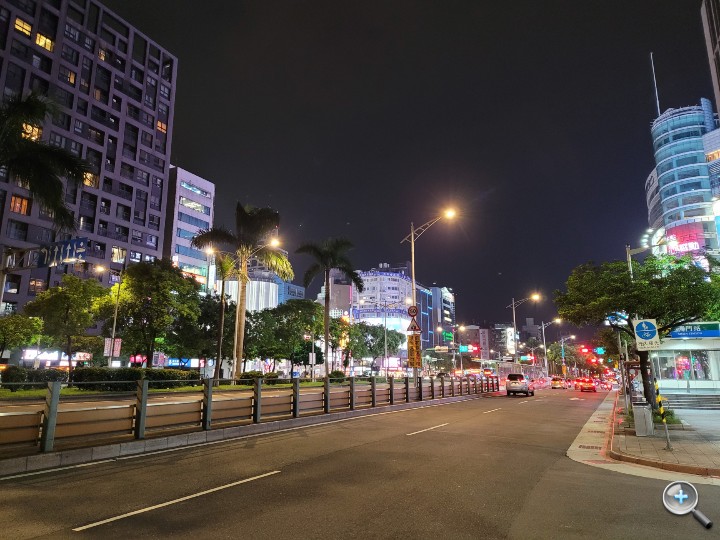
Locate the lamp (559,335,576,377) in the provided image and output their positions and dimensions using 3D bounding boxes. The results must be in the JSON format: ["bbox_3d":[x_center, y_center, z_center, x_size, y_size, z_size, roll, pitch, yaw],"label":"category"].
[{"bbox_3d":[50.751,21.875,132.270,3.600,11.166,0.500,-5,-12,24],"label":"lamp"}]

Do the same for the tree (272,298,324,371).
[{"bbox_3d":[-7.912,9.002,69.576,6.300,10.766,6.300,0,-11,0],"label":"tree"}]

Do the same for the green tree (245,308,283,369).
[{"bbox_3d":[-10.949,8.852,62.816,4.600,8.570,4.600,0,-11,0],"label":"green tree"}]

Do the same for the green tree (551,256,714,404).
[{"bbox_3d":[8.179,2.028,16.113,4.200,4.980,4.400,-5,-12,24],"label":"green tree"}]

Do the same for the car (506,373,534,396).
[{"bbox_3d":[14.179,10.101,47.590,1.770,1.750,4.500,-5,-12,24],"label":"car"}]

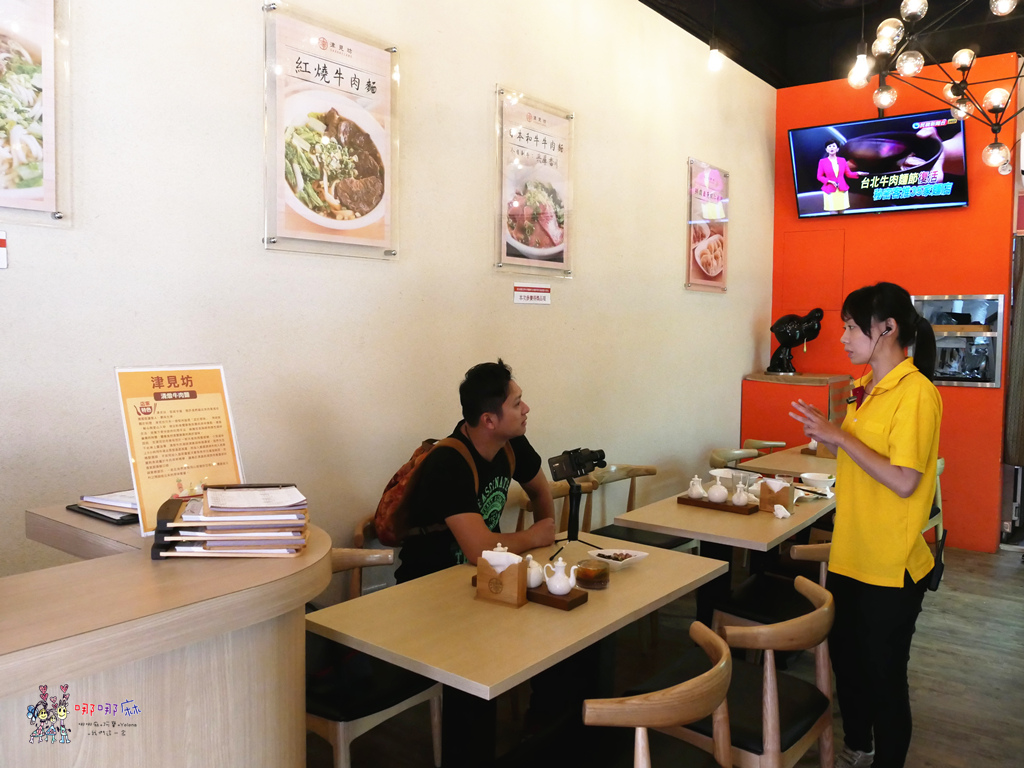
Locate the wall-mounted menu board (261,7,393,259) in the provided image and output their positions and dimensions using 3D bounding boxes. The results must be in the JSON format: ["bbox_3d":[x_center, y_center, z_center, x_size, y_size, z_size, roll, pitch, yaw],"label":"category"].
[{"bbox_3d":[-0.627,-0.876,2.978,0.030,0.760,0.550,4,5,38],"label":"wall-mounted menu board"}]

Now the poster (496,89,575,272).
[{"bbox_3d":[0.107,-0.869,3.671,0.030,0.762,0.585,4,6,36],"label":"poster"}]

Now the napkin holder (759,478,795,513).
[{"bbox_3d":[1.026,0.439,3.202,0.116,0.114,0.060,4,5,41],"label":"napkin holder"}]

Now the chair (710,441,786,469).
[{"bbox_3d":[1.423,0.771,4.875,0.530,0.755,0.560,4,5,38],"label":"chair"}]

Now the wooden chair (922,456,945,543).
[{"bbox_3d":[2.213,0.786,4.787,0.530,0.755,0.560,4,5,38],"label":"wooden chair"}]

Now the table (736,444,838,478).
[{"bbox_3d":[1.808,0.785,4.695,0.612,0.745,1.166,4,6,38],"label":"table"}]

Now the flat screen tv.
[{"bbox_3d":[2.412,-1.436,5.473,1.075,0.620,0.060,4,32,39],"label":"flat screen tv"}]

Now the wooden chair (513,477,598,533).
[{"bbox_3d":[0.324,0.857,3.707,0.510,0.750,0.550,4,6,36],"label":"wooden chair"}]

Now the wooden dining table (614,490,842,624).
[{"bbox_3d":[0.993,0.874,3.538,0.612,0.745,1.166,4,6,37],"label":"wooden dining table"}]

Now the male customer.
[{"bbox_3d":[-0.076,0.594,2.820,0.730,1.360,0.570,4,5,38],"label":"male customer"}]

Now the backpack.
[{"bbox_3d":[-0.273,0.342,2.840,0.180,0.390,0.290,38,25,28],"label":"backpack"}]

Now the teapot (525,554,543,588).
[{"bbox_3d":[0.047,0.501,2.233,0.085,0.092,0.085,1,4,0],"label":"teapot"}]

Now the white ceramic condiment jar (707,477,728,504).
[{"bbox_3d":[0.852,0.434,3.423,0.080,0.100,0.080,0,5,0],"label":"white ceramic condiment jar"}]

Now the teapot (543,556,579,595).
[{"bbox_3d":[0.134,0.525,2.281,0.096,0.094,0.070,1,5,11],"label":"teapot"}]

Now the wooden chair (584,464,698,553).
[{"bbox_3d":[0.627,0.825,4.114,0.510,0.750,0.550,4,6,38],"label":"wooden chair"}]

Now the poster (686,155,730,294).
[{"bbox_3d":[1.280,-1.007,5.385,0.030,0.810,0.600,4,5,38],"label":"poster"}]

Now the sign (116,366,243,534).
[{"bbox_3d":[-0.600,0.113,1.518,0.020,0.300,0.213,-18,-8,38],"label":"sign"}]

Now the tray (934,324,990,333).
[{"bbox_3d":[3.067,-0.381,5.709,0.370,0.043,0.270,4,5,38],"label":"tray"}]

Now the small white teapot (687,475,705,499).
[{"bbox_3d":[0.783,0.431,3.519,0.080,0.090,0.062,-3,5,-32],"label":"small white teapot"}]

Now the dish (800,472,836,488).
[{"bbox_3d":[1.390,0.452,3.769,0.165,0.050,0.165,4,5,38],"label":"dish"}]

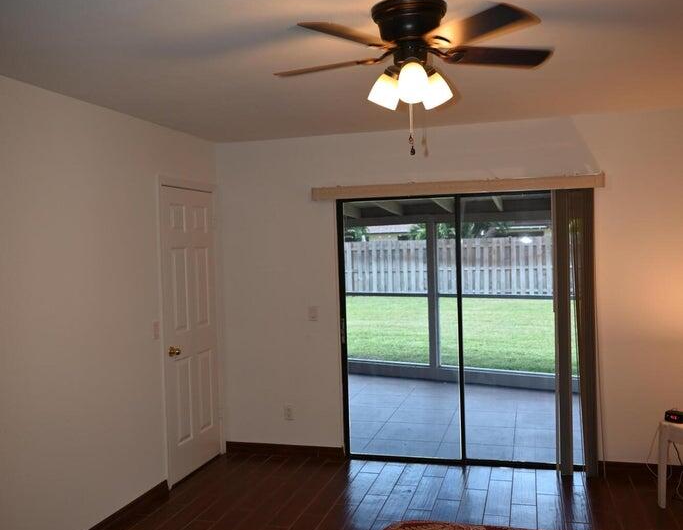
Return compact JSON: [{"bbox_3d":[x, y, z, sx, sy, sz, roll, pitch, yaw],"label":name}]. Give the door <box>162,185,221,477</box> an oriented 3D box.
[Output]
[{"bbox_3d":[-1.092,0.470,4.944,0.040,2.030,0.780,-1,1,16],"label":"door"}]

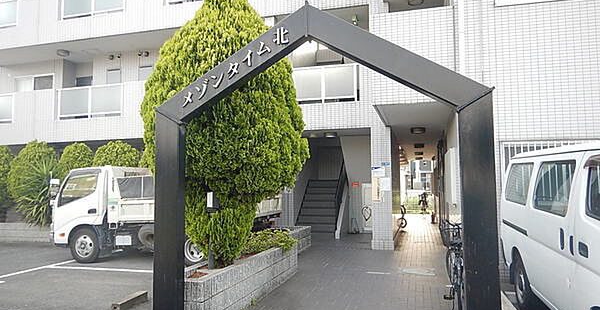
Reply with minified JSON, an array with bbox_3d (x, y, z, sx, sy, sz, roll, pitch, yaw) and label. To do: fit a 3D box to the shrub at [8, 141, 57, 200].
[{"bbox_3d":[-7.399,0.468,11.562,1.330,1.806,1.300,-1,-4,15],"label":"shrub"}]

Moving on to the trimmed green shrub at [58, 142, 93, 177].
[{"bbox_3d":[-5.968,0.479,11.156,1.100,1.635,1.100,-1,-4,15],"label":"trimmed green shrub"}]

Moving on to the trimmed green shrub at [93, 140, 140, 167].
[{"bbox_3d":[-4.768,0.426,10.856,1.280,1.617,1.250,-1,-4,15],"label":"trimmed green shrub"}]

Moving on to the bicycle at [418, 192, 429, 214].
[{"bbox_3d":[6.364,2.439,21.523,0.550,1.040,1.700,-1,-4,15],"label":"bicycle"}]

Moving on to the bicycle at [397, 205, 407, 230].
[{"bbox_3d":[3.467,2.024,14.146,0.500,0.880,1.400,-1,-4,15],"label":"bicycle"}]

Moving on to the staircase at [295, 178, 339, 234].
[{"bbox_3d":[0.717,1.646,13.705,1.270,1.600,2.000,-1,-4,15],"label":"staircase"}]

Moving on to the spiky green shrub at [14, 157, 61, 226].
[{"bbox_3d":[-6.778,0.930,10.962,1.380,1.786,1.300,-1,-4,15],"label":"spiky green shrub"}]

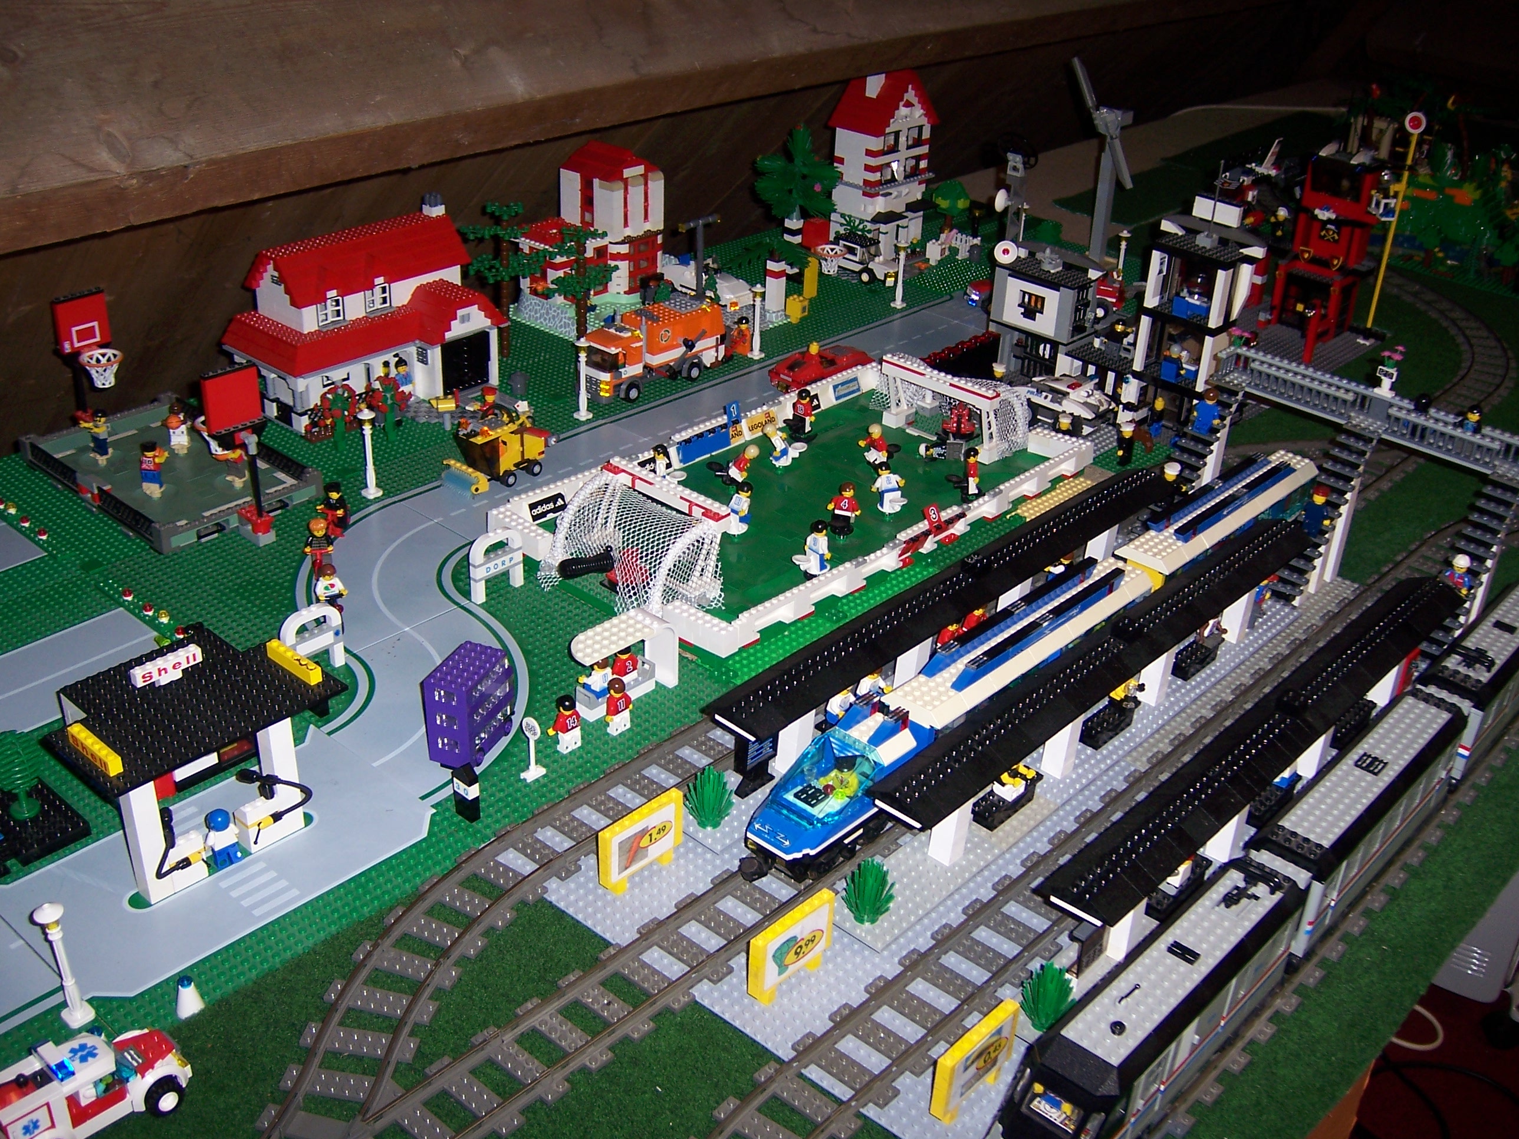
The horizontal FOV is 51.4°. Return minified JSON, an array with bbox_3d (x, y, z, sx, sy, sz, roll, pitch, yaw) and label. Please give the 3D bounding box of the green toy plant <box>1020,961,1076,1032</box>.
[{"bbox_3d":[0.162,0.235,0.876,0.033,0.042,0.033,2,28,-1],"label":"green toy plant"}]

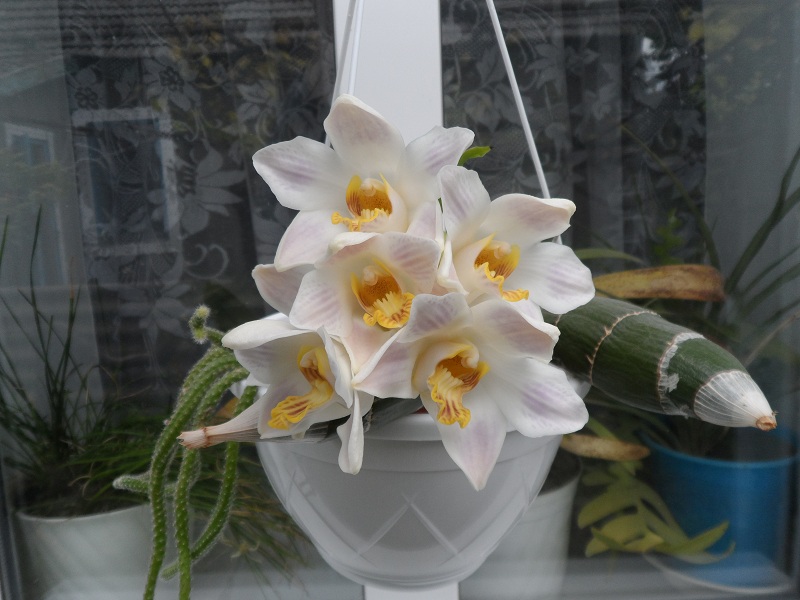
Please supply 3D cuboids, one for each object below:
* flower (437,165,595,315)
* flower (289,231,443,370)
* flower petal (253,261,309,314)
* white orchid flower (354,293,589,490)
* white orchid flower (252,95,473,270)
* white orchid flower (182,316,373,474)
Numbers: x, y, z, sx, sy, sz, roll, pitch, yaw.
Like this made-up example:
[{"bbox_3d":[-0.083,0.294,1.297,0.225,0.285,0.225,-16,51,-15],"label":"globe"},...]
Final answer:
[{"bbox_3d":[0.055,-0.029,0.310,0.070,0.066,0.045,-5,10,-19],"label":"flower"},{"bbox_3d":[-0.015,0.001,0.294,0.069,0.063,0.042,-3,12,-2],"label":"flower"},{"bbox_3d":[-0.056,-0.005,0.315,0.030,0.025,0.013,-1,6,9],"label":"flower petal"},{"bbox_3d":[0.031,0.040,0.283,0.094,0.080,0.047,-3,15,-5],"label":"white orchid flower"},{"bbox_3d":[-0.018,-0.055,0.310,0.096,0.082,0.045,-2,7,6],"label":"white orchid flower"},{"bbox_3d":[-0.053,0.043,0.289,0.068,0.064,0.047,1,15,26],"label":"white orchid flower"}]

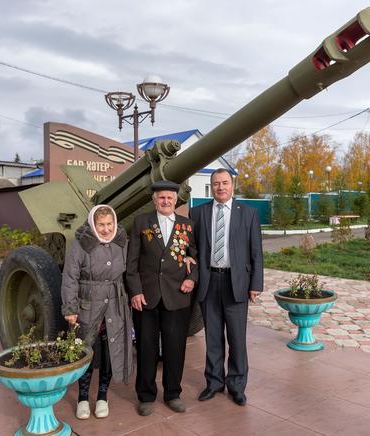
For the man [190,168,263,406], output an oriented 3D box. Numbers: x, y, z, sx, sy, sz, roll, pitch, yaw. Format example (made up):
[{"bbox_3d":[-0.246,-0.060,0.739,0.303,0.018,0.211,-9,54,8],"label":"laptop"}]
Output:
[{"bbox_3d":[0.318,0.501,3.298,0.550,1.750,0.340,0,3,10],"label":"man"}]

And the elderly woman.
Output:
[{"bbox_3d":[-0.634,0.640,3.108,0.520,1.490,0.370,-1,3,-18],"label":"elderly woman"}]

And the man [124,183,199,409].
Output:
[{"bbox_3d":[-0.166,0.552,3.172,0.540,1.660,0.340,0,3,-3],"label":"man"}]

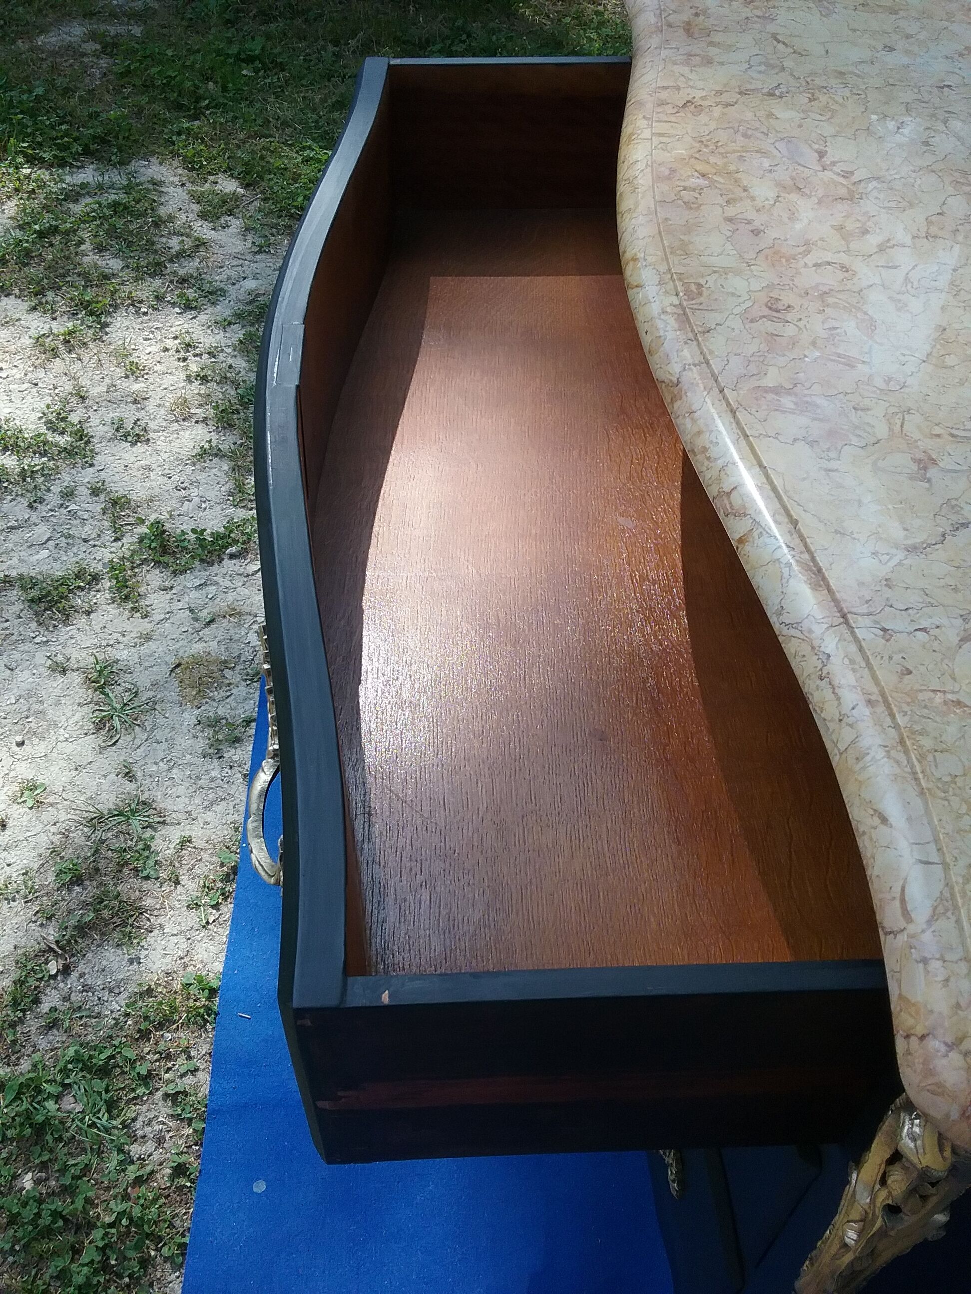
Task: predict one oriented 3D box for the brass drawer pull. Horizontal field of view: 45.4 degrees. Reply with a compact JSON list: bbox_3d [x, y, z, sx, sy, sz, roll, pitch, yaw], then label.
[{"bbox_3d":[-0.126,0.061,0.670,0.032,0.072,0.192,-8,47,-8],"label":"brass drawer pull"}]

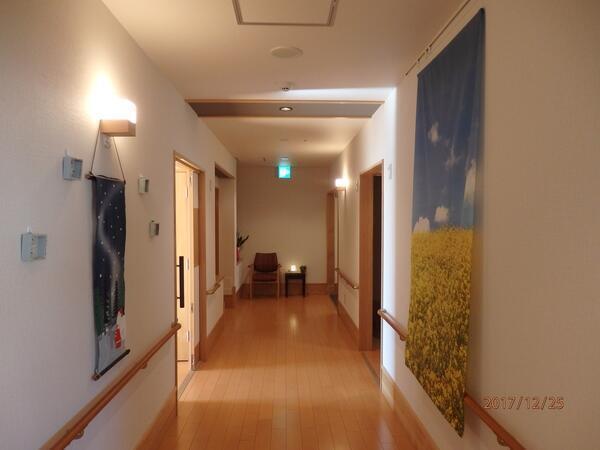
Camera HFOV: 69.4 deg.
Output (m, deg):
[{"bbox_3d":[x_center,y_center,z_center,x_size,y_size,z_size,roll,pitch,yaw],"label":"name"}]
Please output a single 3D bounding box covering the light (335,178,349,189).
[{"bbox_3d":[0.571,-0.548,6.077,0.119,0.150,0.120,0,1,-2],"label":"light"}]

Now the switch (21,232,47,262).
[{"bbox_3d":[-0.851,0.070,1.390,0.033,0.088,0.082,0,1,-2],"label":"switch"}]

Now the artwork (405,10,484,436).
[{"bbox_3d":[0.716,-0.014,2.267,0.050,1.815,0.880,1,1,-2],"label":"artwork"}]

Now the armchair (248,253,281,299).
[{"bbox_3d":[-0.656,0.967,8.227,0.620,0.820,0.570,0,1,-2],"label":"armchair"}]

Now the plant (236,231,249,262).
[{"bbox_3d":[-1.082,0.399,7.723,0.320,0.550,0.330,0,1,-2],"label":"plant"}]

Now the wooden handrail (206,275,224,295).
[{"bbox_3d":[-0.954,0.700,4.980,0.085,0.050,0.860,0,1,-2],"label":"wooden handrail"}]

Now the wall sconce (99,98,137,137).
[{"bbox_3d":[-0.830,-0.485,1.987,0.119,0.150,0.118,0,1,-2],"label":"wall sconce"}]

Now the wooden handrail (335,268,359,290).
[{"bbox_3d":[0.598,0.688,5.806,0.085,0.050,1.840,0,1,-2],"label":"wooden handrail"}]

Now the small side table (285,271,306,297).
[{"bbox_3d":[-0.086,1.150,8.330,0.385,0.455,0.360,0,1,-2],"label":"small side table"}]

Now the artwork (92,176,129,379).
[{"bbox_3d":[-0.870,0.220,2.004,0.030,0.860,0.415,0,1,-2],"label":"artwork"}]

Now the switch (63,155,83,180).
[{"bbox_3d":[-0.862,-0.208,1.647,0.031,0.085,0.090,0,1,-2],"label":"switch"}]

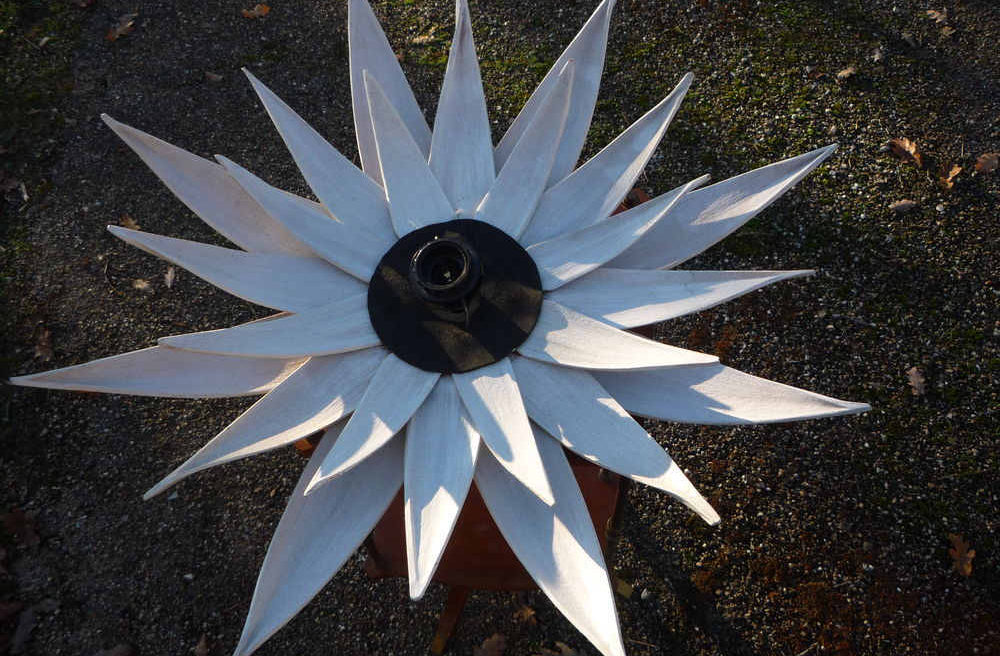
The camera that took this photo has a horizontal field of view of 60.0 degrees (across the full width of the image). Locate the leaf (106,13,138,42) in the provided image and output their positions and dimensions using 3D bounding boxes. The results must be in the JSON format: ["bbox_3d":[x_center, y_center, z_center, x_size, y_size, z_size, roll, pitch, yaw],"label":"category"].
[{"bbox_3d":[-0.905,-0.724,2.085,0.050,0.020,0.083,29,66,14],"label":"leaf"}]

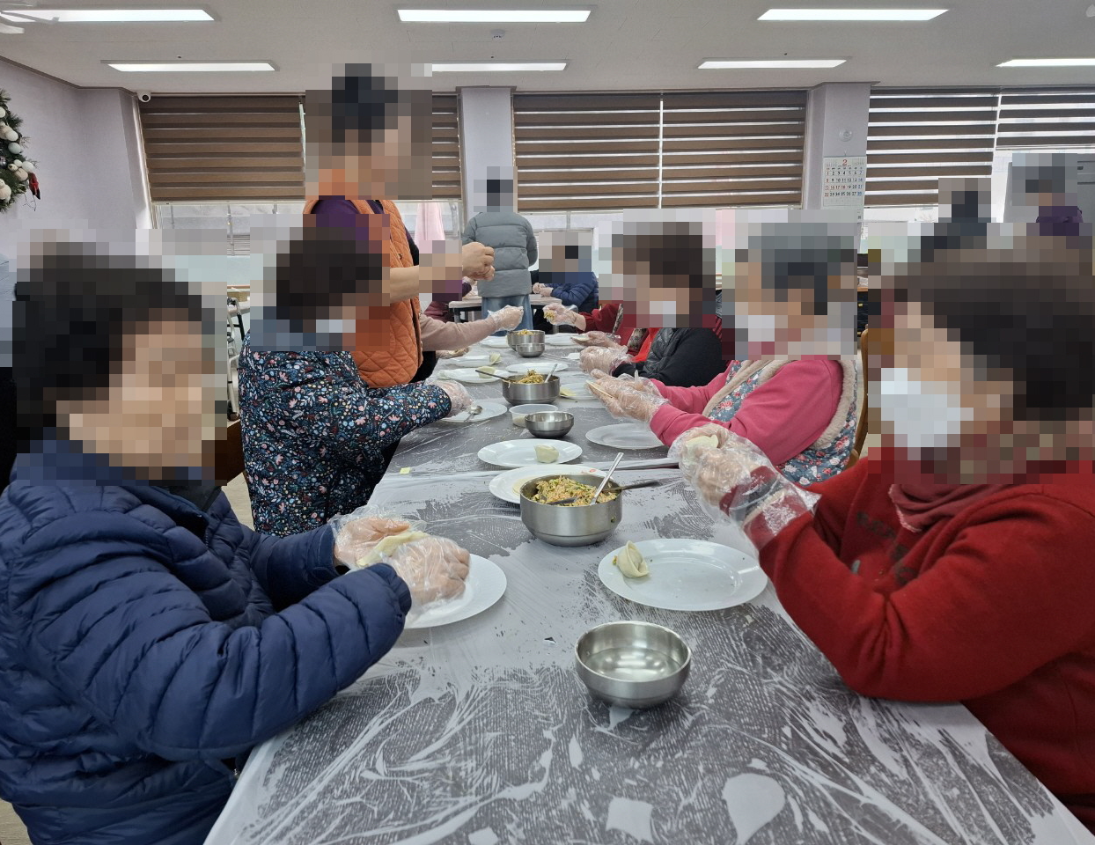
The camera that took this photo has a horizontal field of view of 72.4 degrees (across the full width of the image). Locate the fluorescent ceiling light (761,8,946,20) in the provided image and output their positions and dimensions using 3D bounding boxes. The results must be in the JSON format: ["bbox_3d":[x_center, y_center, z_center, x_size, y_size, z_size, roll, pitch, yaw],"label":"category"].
[{"bbox_3d":[2.053,-2.738,5.026,1.250,0.060,0.280,-2,14,-4],"label":"fluorescent ceiling light"}]

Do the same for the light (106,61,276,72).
[{"bbox_3d":[-2.881,-2.897,6.100,1.250,0.060,0.280,-2,14,-4],"label":"light"}]

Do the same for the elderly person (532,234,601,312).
[{"bbox_3d":[0.176,-0.917,6.402,0.650,1.200,0.480,-3,14,-5],"label":"elderly person"}]

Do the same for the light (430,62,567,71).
[{"bbox_3d":[-0.457,-2.925,6.123,1.210,0.035,0.235,-3,14,-5],"label":"light"}]

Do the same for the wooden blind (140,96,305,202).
[{"bbox_3d":[-2.995,-2.544,6.954,1.421,0.931,0.070,-3,14,-5],"label":"wooden blind"}]

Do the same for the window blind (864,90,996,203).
[{"bbox_3d":[3.860,-2.752,7.519,1.347,1.134,0.070,-3,14,-5],"label":"window blind"}]

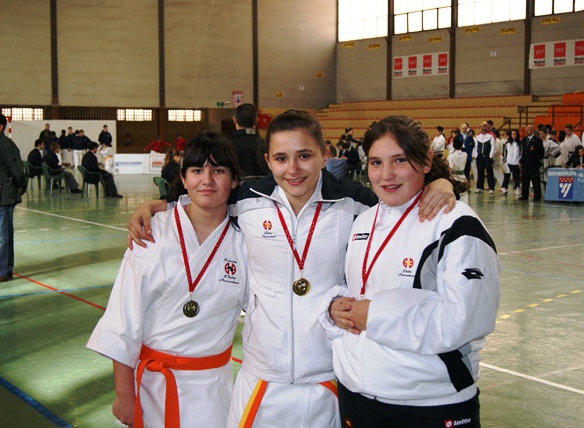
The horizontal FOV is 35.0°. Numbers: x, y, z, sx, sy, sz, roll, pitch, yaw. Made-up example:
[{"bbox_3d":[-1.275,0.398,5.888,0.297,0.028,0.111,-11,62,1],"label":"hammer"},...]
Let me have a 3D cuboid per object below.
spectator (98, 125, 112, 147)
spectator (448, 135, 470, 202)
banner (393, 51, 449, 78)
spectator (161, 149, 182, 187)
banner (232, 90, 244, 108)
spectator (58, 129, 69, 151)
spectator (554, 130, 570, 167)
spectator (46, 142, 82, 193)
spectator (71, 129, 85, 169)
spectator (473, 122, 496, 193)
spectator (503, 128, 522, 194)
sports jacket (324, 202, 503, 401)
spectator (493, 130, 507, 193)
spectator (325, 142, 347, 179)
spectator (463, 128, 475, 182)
[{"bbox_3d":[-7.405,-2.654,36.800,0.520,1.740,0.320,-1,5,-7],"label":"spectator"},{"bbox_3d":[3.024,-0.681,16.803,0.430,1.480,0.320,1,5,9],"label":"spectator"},{"bbox_3d":[5.913,-6.813,42.573,0.030,0.980,3.600,-4,6,-35],"label":"banner"},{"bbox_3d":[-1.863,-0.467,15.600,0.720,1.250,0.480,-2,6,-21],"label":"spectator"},{"bbox_3d":[-2.572,-5.513,44.415,0.635,0.860,0.030,-4,6,-35],"label":"banner"},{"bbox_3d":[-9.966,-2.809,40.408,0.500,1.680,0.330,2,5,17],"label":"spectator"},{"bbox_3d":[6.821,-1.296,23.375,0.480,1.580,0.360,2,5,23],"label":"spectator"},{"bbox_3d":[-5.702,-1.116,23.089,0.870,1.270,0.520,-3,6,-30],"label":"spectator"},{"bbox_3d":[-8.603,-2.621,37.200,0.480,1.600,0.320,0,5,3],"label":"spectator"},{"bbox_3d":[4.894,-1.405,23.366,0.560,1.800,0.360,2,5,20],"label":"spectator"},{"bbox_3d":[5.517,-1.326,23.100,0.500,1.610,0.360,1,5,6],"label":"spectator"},{"bbox_3d":[0.314,0.226,2.450,0.490,0.555,0.360,4,6,38],"label":"sports jacket"},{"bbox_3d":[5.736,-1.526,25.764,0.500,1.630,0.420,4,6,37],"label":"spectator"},{"bbox_3d":[1.328,-1.532,27.300,0.500,1.250,0.600,2,6,24],"label":"spectator"},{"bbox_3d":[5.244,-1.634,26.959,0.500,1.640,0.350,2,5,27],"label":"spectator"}]

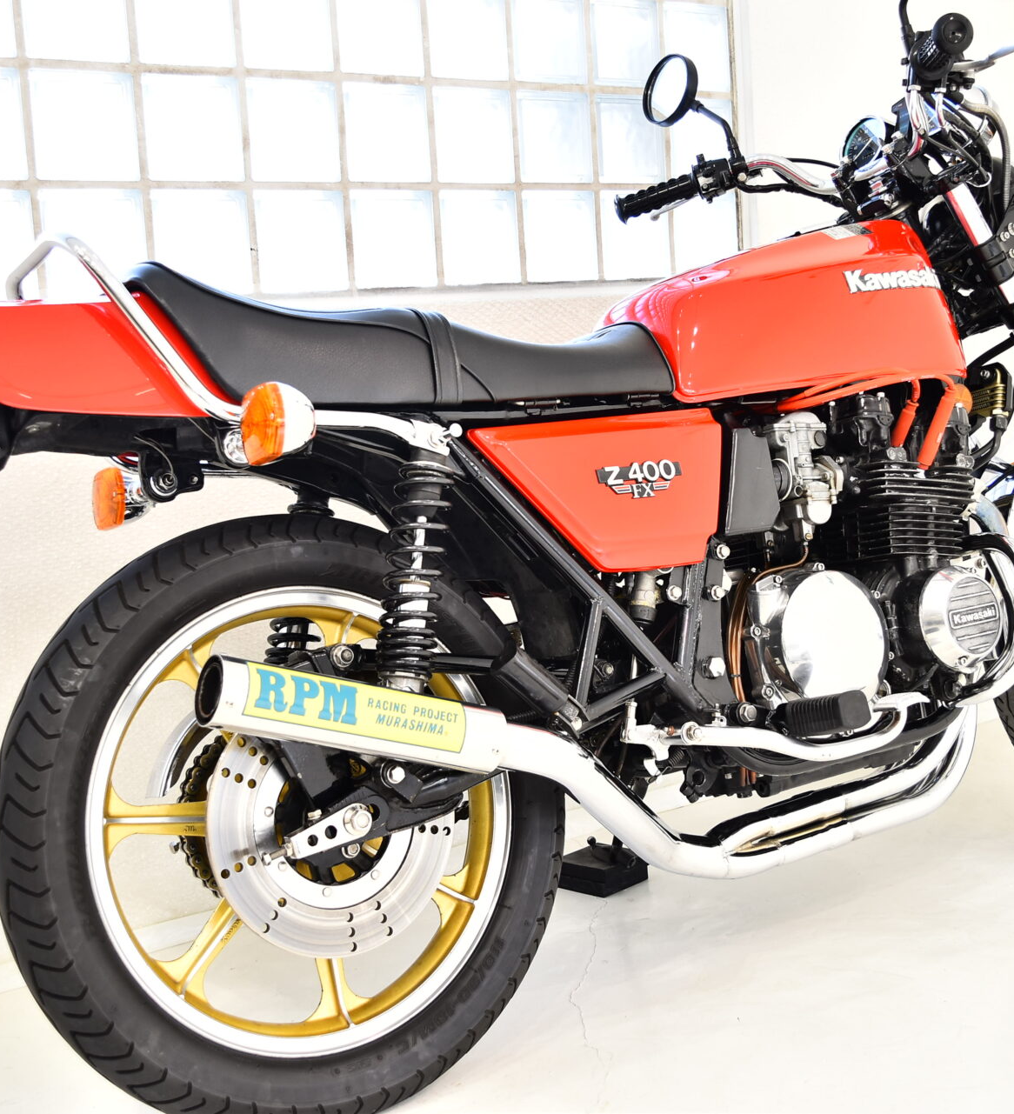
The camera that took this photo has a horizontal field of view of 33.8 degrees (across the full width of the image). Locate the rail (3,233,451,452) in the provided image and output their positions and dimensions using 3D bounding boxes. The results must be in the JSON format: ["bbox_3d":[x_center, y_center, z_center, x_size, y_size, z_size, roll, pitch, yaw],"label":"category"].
[{"bbox_3d":[-0.313,-0.200,1.773,0.385,0.260,0.305,-9,-2,-32],"label":"rail"}]

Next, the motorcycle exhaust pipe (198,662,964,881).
[{"bbox_3d":[0.139,0.203,1.894,1.115,0.355,0.305,-8,-3,-34],"label":"motorcycle exhaust pipe"}]

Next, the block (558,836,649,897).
[{"bbox_3d":[0.136,0.455,2.440,0.093,0.041,0.097,5,11,41],"label":"block"}]

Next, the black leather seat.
[{"bbox_3d":[-0.141,-0.229,1.884,0.635,0.185,0.265,-9,-2,-32],"label":"black leather seat"}]

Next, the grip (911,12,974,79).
[{"bbox_3d":[0.535,-0.631,2.068,0.048,0.048,0.135,-10,4,0],"label":"grip"}]

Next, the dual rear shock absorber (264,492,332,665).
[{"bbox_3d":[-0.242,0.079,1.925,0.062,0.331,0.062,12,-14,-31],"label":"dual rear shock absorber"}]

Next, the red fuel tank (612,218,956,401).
[{"bbox_3d":[0.319,-0.311,2.180,0.535,0.240,0.275,-9,-2,-32],"label":"red fuel tank"}]

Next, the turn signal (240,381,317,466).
[{"bbox_3d":[-0.214,-0.125,1.568,0.070,0.080,0.080,-8,-3,-34],"label":"turn signal"}]

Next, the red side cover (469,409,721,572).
[{"bbox_3d":[0.114,-0.068,1.879,0.345,0.178,0.055,-9,-2,-32],"label":"red side cover"}]

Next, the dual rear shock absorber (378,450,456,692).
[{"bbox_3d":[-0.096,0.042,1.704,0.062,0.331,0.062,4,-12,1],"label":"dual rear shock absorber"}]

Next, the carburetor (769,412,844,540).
[{"bbox_3d":[0.368,-0.101,2.050,0.100,0.155,0.080,-8,-3,-34],"label":"carburetor"}]

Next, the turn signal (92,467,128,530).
[{"bbox_3d":[-0.443,-0.068,1.904,0.068,0.078,0.080,-8,-3,-34],"label":"turn signal"}]

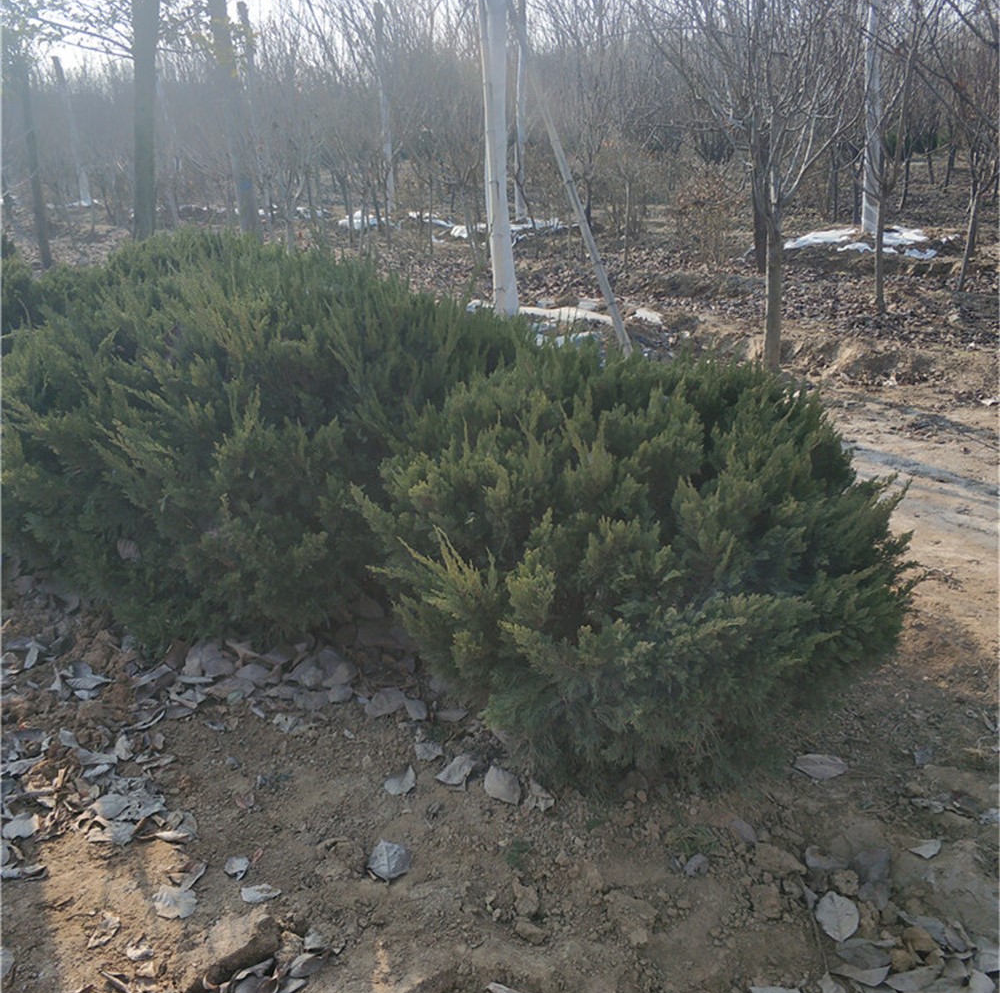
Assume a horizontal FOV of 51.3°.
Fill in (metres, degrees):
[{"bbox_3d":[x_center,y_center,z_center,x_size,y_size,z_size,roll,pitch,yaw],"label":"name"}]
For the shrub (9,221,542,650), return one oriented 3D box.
[{"bbox_3d":[-0.783,-0.224,3.549,1.771,1.293,1.541,-2,18,0],"label":"shrub"}]

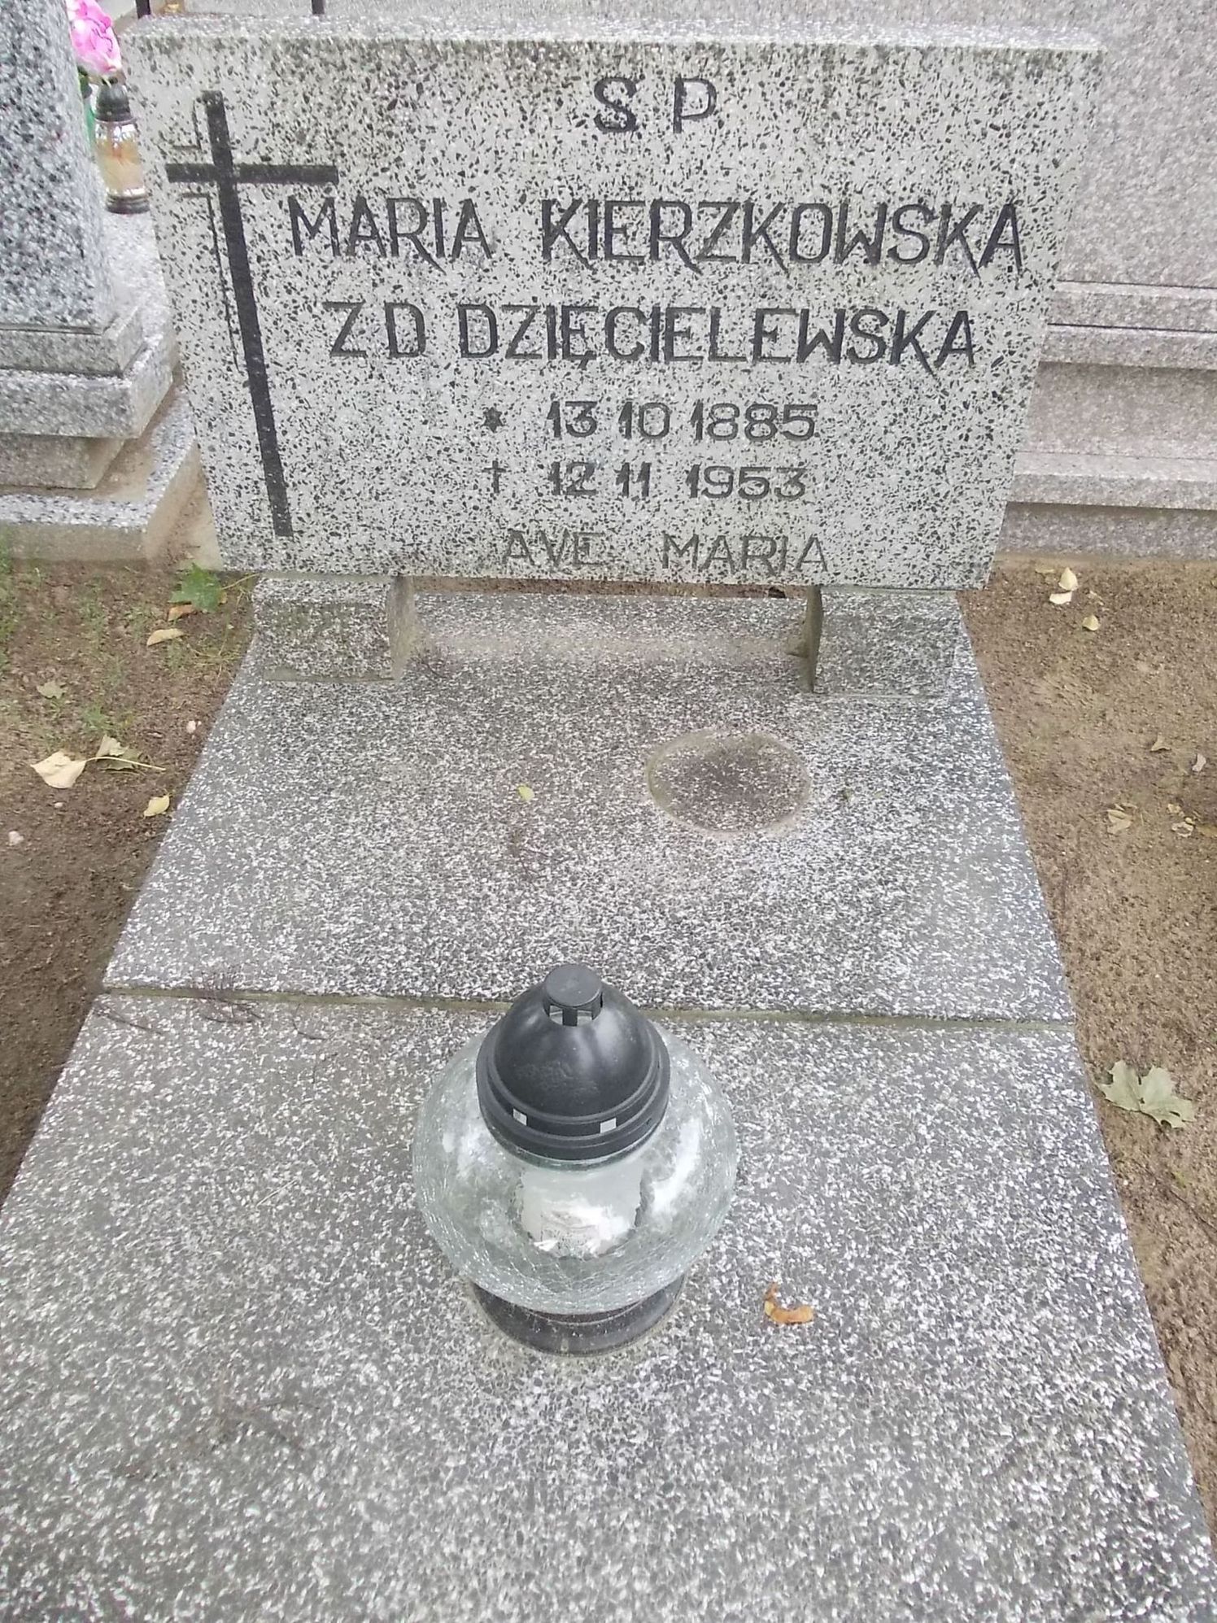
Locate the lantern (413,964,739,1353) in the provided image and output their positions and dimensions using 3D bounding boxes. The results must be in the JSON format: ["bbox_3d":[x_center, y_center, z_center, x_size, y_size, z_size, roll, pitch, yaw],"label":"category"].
[{"bbox_3d":[-0.019,0.191,0.783,0.195,0.250,0.195,2,39,2],"label":"lantern"}]

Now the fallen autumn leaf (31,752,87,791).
[{"bbox_3d":[-0.546,-0.042,1.319,0.060,0.015,0.043,31,48,33],"label":"fallen autumn leaf"}]

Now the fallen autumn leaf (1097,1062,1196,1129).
[{"bbox_3d":[0.414,0.217,1.011,0.068,0.012,0.056,8,40,10],"label":"fallen autumn leaf"}]

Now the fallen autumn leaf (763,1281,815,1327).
[{"bbox_3d":[0.112,0.312,0.824,0.032,0.010,0.022,26,45,28],"label":"fallen autumn leaf"}]

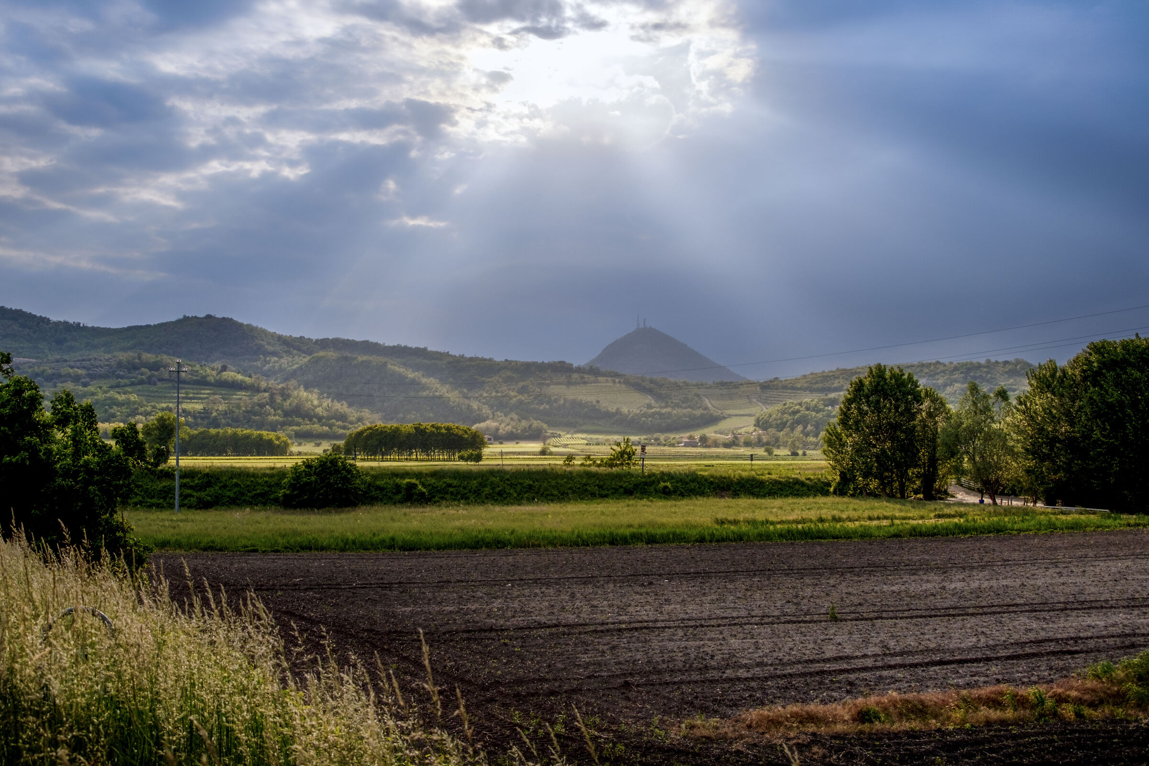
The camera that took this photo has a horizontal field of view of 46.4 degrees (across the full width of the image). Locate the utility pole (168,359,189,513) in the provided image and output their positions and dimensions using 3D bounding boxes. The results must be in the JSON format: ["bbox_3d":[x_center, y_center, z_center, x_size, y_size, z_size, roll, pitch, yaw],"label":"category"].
[{"bbox_3d":[-28.372,3.814,96.000,1.380,11.100,0.320,2,-3,-37],"label":"utility pole"}]

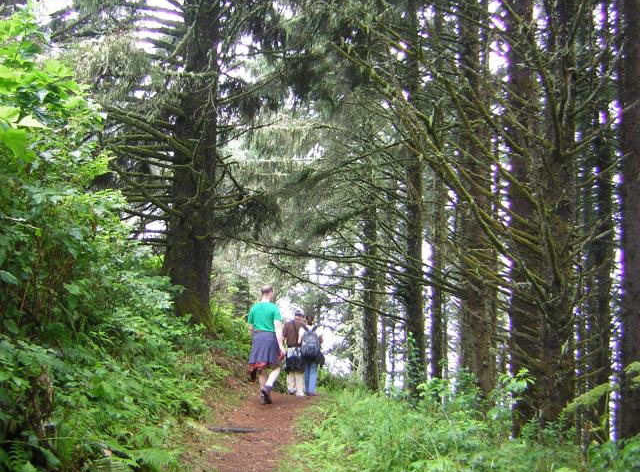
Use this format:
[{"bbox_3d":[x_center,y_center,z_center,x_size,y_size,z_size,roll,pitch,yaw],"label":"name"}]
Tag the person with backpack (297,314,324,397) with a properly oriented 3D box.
[{"bbox_3d":[-0.176,2.289,12.750,0.520,1.560,0.480,-1,-5,10],"label":"person with backpack"}]

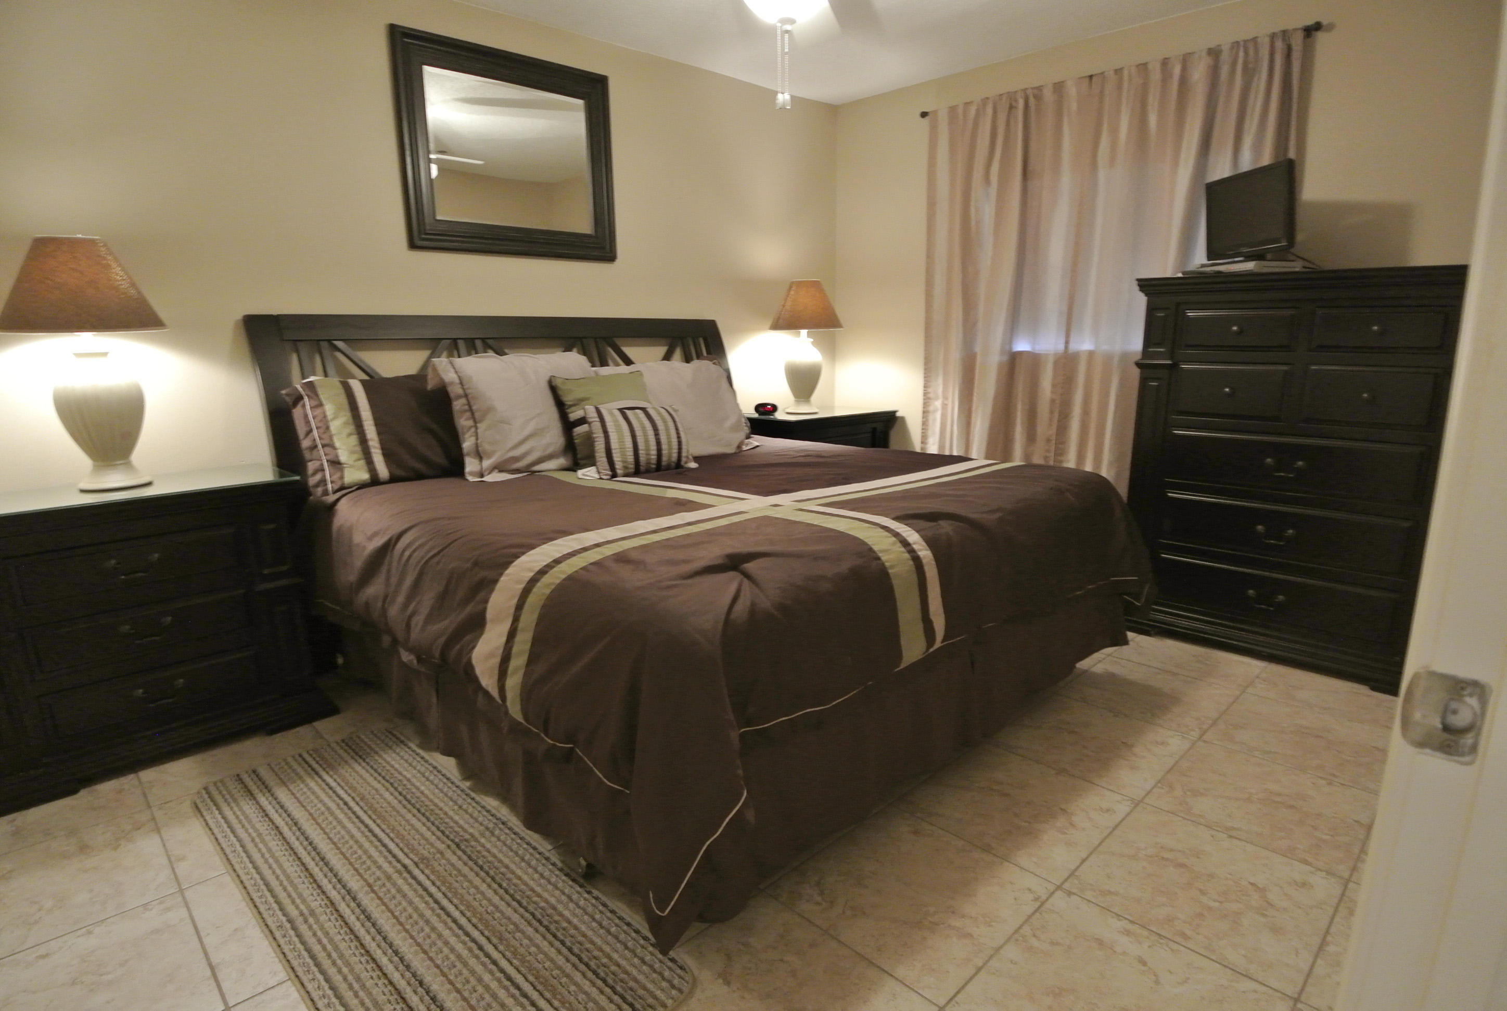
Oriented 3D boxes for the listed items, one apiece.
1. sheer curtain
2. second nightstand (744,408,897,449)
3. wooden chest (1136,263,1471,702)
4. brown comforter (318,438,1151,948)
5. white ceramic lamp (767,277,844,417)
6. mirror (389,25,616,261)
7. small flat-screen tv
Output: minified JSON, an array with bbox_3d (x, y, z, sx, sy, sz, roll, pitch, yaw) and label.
[{"bbox_3d":[1.432,-0.825,3.499,0.120,2.084,1.582,-13,18,-42],"label":"sheer curtain"},{"bbox_3d":[0.311,-0.100,3.811,0.675,0.736,0.440,-13,18,-42],"label":"second nightstand"},{"bbox_3d":[1.894,-0.131,2.678,1.046,1.309,0.480,11,17,39],"label":"wooden chest"},{"bbox_3d":[-0.072,0.182,2.645,2.093,0.628,1.863,-13,18,-42],"label":"brown comforter"},{"bbox_3d":[0.244,-0.779,3.718,0.366,0.630,0.366,0,13,0],"label":"white ceramic lamp"},{"bbox_3d":[-0.972,-1.421,3.084,0.917,0.763,0.050,-13,18,-42],"label":"mirror"},{"bbox_3d":[1.722,-1.022,2.620,0.100,0.305,0.430,0,13,2],"label":"small flat-screen tv"}]

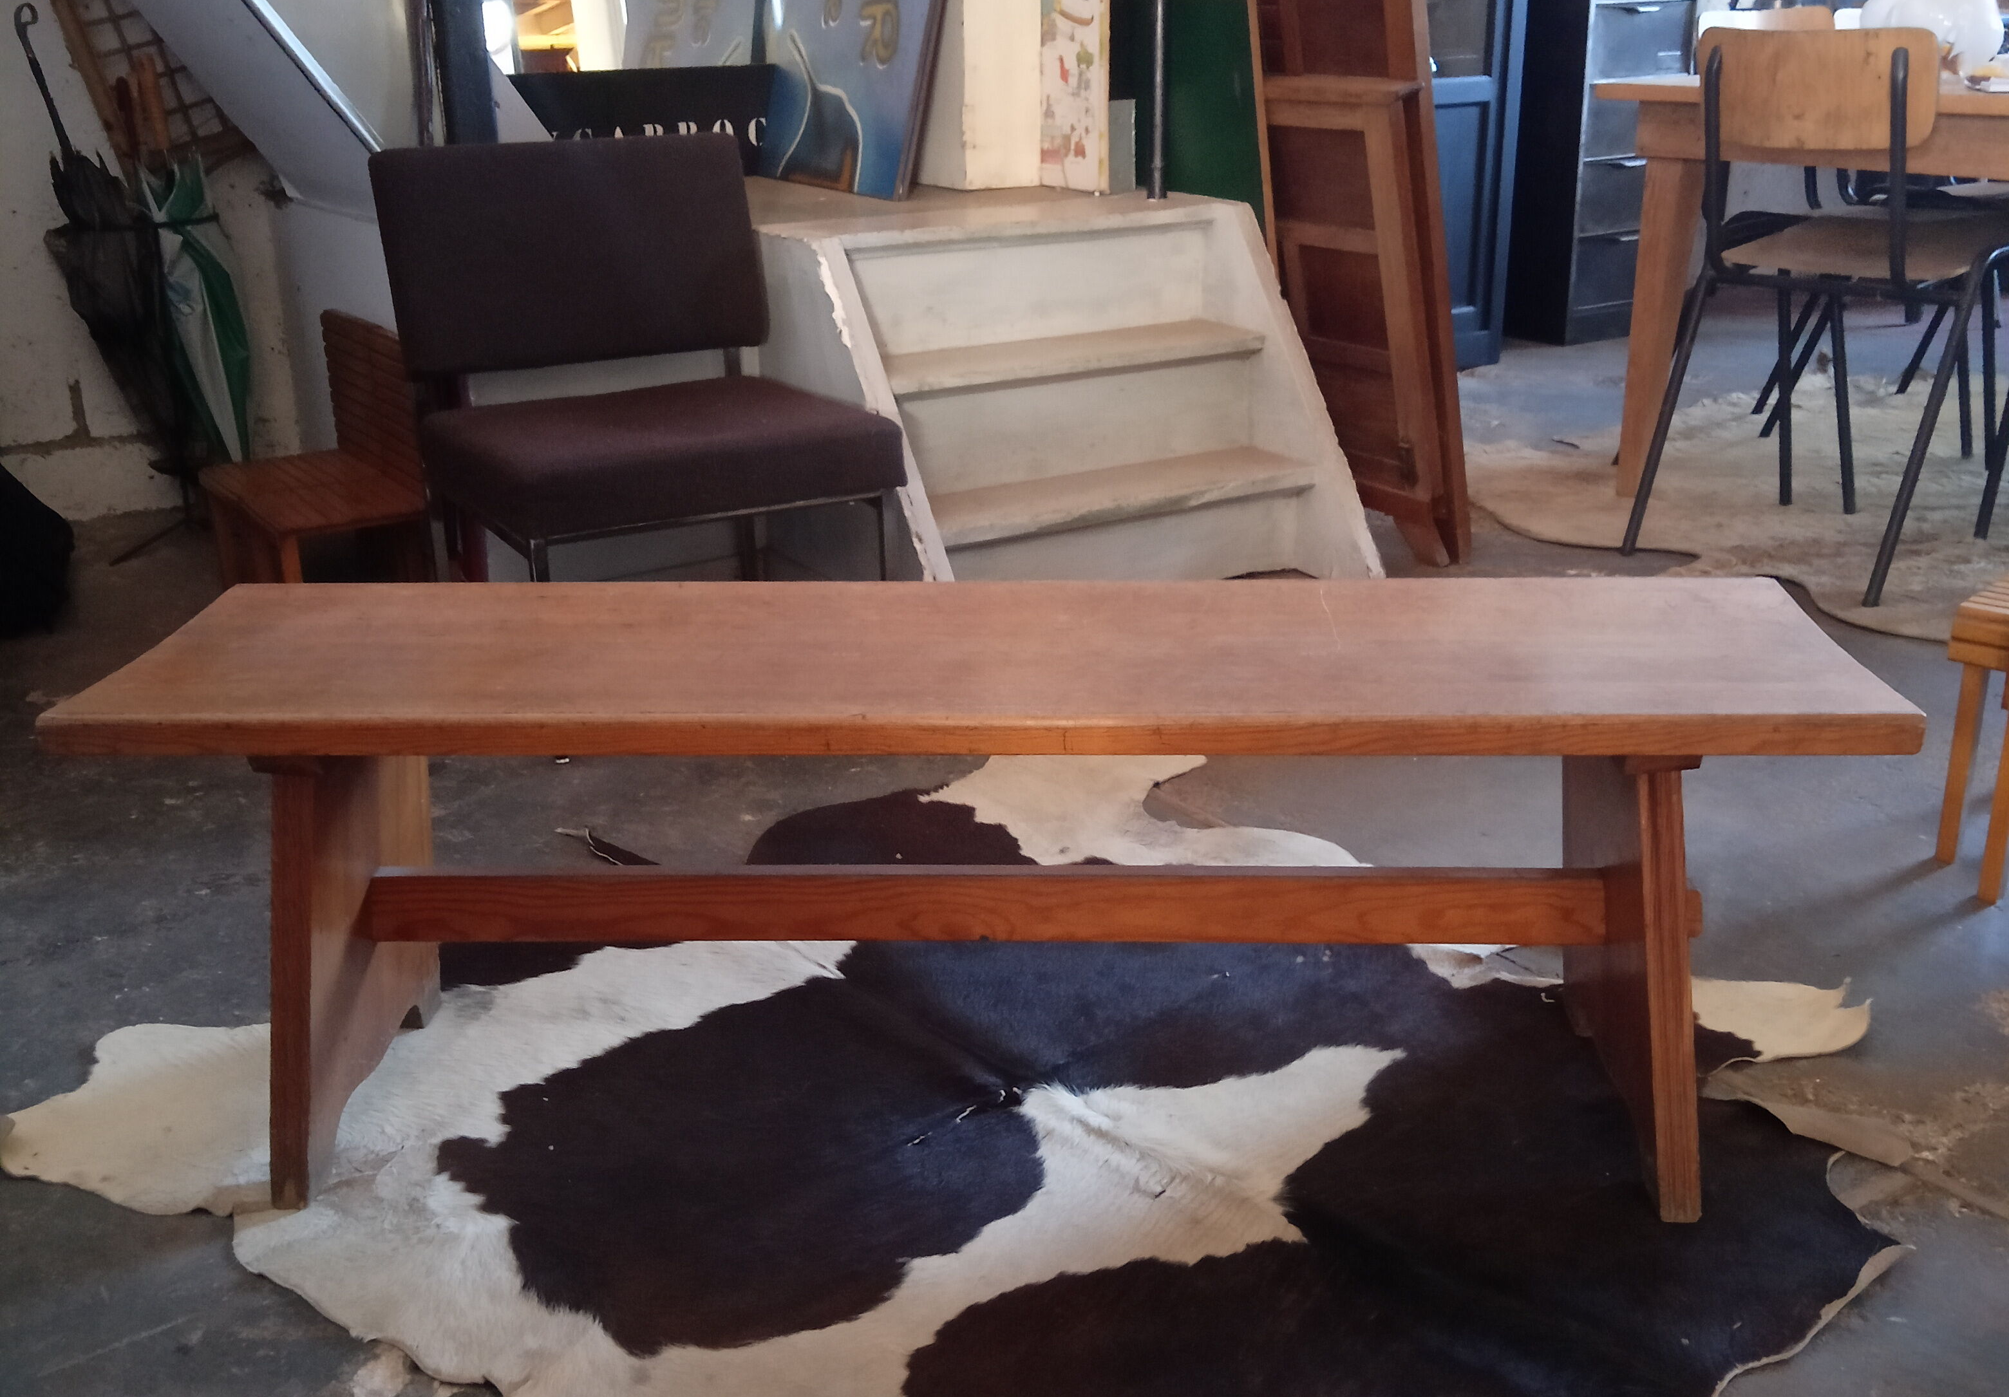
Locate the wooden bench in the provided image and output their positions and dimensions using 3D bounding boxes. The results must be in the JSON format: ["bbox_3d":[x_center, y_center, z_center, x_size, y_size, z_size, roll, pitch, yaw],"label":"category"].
[{"bbox_3d":[-0.017,0.167,1.746,1.410,0.450,0.357,0,20,2],"label":"wooden bench"}]

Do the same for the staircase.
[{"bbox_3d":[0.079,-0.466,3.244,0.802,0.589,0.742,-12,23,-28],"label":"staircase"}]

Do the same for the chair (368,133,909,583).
[{"bbox_3d":[-0.518,-0.396,2.875,0.545,0.734,0.650,-11,23,-26],"label":"chair"}]

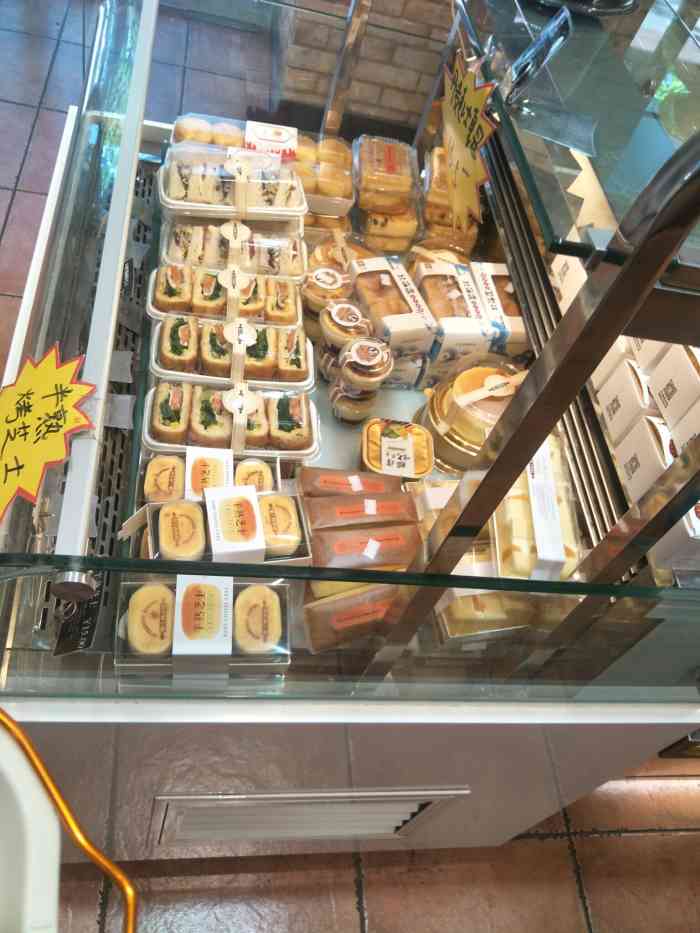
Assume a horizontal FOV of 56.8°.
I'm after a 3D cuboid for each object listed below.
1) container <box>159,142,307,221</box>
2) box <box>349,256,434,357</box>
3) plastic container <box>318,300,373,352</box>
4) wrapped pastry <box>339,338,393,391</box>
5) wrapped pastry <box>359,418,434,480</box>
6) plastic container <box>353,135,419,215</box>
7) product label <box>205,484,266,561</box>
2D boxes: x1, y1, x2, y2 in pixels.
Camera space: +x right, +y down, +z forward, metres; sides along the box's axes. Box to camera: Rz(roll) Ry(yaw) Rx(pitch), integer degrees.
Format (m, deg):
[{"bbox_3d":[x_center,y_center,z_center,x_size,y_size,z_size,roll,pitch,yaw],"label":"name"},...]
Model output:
[{"bbox_3d":[-0.190,-0.459,1.050,0.230,0.073,0.107,-3,59,-17],"label":"container"},{"bbox_3d":[0.062,-0.245,0.993,0.081,0.058,0.148,-12,62,-22],"label":"box"},{"bbox_3d":[-0.008,-0.205,0.963,0.076,0.057,0.076,3,57,-13],"label":"plastic container"},{"bbox_3d":[0.020,-0.144,0.932,0.076,0.057,0.076,3,57,-13],"label":"wrapped pastry"},{"bbox_3d":[0.067,-0.017,0.938,0.101,0.037,0.089,6,57,-11],"label":"wrapped pastry"},{"bbox_3d":[0.058,-0.507,1.134,0.096,0.068,0.100,1,58,-14],"label":"plastic container"},{"bbox_3d":[-0.136,0.072,0.755,0.059,0.046,0.083,-4,59,-17],"label":"product label"}]

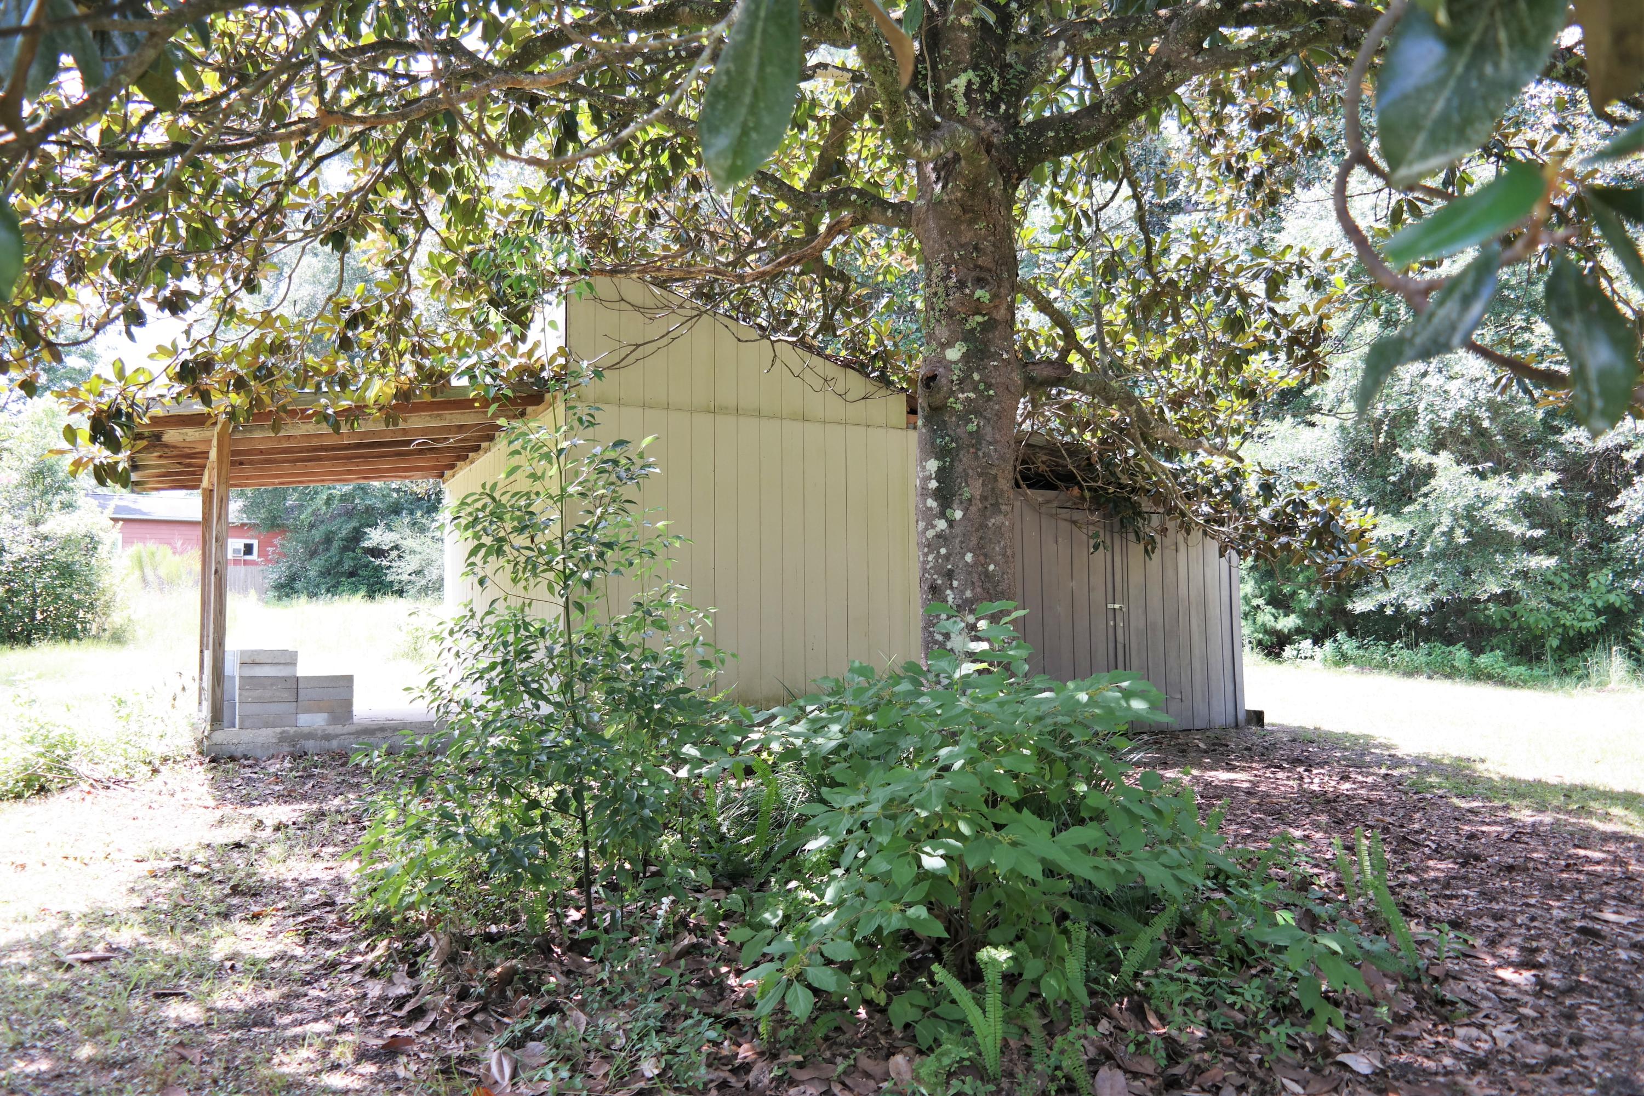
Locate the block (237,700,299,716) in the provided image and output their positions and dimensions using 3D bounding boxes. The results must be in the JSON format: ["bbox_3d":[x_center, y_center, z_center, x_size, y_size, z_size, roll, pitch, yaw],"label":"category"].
[{"bbox_3d":[-4.099,1.190,9.127,0.393,0.095,0.194,2,-5,-25],"label":"block"}]

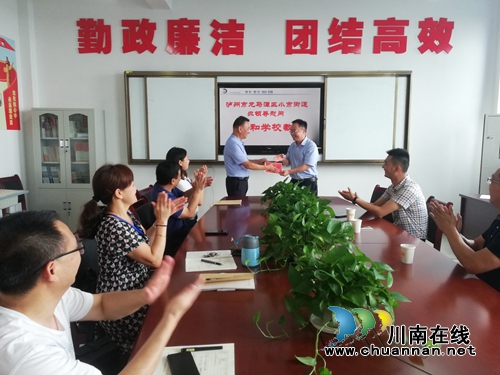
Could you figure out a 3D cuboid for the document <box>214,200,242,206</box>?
[{"bbox_3d":[-0.200,0.144,4.082,0.245,0.020,0.240,0,6,0],"label":"document"}]

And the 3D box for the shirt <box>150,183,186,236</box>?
[{"bbox_3d":[-0.570,0.212,2.913,0.310,0.500,0.450,-3,7,-25],"label":"shirt"}]

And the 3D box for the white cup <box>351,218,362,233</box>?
[{"bbox_3d":[0.713,0.259,2.792,0.077,0.085,0.077,0,6,0],"label":"white cup"}]

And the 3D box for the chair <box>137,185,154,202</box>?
[{"bbox_3d":[-0.640,0.484,3.527,0.600,0.970,0.580,-1,7,-5],"label":"chair"}]

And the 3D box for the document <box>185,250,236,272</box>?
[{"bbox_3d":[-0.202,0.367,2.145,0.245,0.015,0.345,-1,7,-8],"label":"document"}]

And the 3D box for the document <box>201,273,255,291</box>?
[{"bbox_3d":[-0.095,0.399,1.822,0.240,0.025,0.180,0,7,2],"label":"document"}]

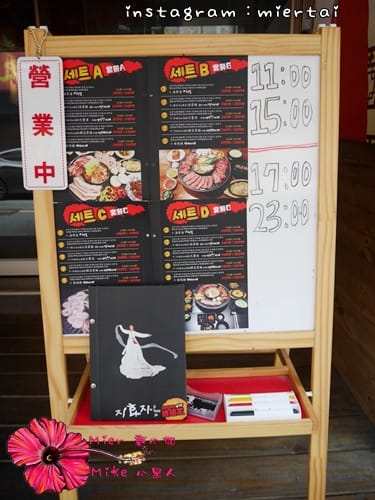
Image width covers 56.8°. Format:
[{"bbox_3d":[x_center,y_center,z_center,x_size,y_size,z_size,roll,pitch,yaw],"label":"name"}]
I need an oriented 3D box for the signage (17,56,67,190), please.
[{"bbox_3d":[-0.285,-0.246,0.685,0.087,0.254,0.006,0,7,-1],"label":"signage"}]

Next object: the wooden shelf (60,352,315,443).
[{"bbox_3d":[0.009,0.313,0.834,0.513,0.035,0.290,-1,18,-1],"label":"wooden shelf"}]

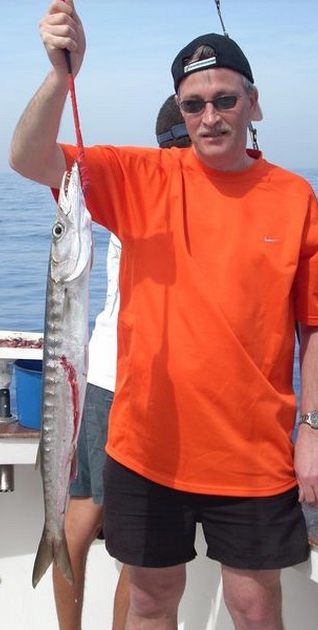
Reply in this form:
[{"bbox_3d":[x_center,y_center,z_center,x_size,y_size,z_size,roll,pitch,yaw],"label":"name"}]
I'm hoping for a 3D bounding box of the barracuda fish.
[{"bbox_3d":[-0.163,0.113,1.674,0.081,0.742,0.058,6,9,11],"label":"barracuda fish"}]

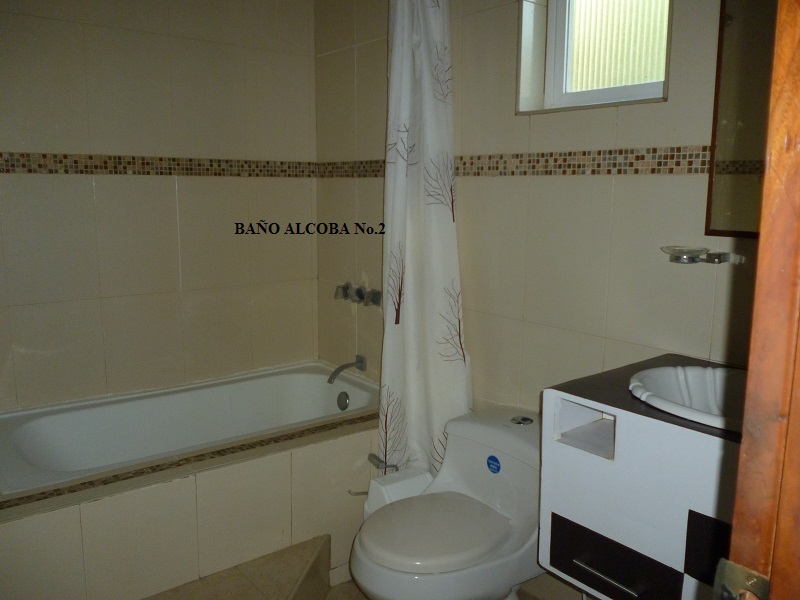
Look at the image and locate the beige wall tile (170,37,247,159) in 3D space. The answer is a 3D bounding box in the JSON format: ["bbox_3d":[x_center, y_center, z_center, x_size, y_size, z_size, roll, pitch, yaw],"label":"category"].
[{"bbox_3d":[-0.763,-0.795,2.593,0.302,0.455,0.012,-7,12,-36],"label":"beige wall tile"}]

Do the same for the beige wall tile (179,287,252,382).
[{"bbox_3d":[-0.771,0.152,2.757,0.302,0.411,0.012,-7,12,-36],"label":"beige wall tile"}]

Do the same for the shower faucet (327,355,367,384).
[{"bbox_3d":[-0.227,0.293,2.736,0.160,0.100,0.060,-7,12,-38],"label":"shower faucet"}]

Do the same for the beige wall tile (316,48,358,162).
[{"bbox_3d":[-0.271,-0.821,2.766,0.012,0.455,0.303,-8,13,-39],"label":"beige wall tile"}]

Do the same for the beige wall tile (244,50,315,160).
[{"bbox_3d":[-0.522,-0.824,2.773,0.302,0.455,0.012,-7,12,-36],"label":"beige wall tile"}]

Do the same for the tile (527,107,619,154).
[{"bbox_3d":[0.502,-0.490,1.882,0.012,0.115,0.302,-8,13,-39],"label":"tile"}]

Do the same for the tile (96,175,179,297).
[{"bbox_3d":[-0.998,-0.247,2.475,0.300,0.450,0.010,-7,12,-38],"label":"tile"}]

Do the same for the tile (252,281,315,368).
[{"bbox_3d":[-0.530,0.123,2.936,0.302,0.411,0.012,-7,12,-36],"label":"tile"}]

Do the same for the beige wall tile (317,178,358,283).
[{"bbox_3d":[-0.273,-0.301,2.818,0.012,0.448,0.312,-7,13,-39],"label":"beige wall tile"}]

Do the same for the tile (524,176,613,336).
[{"bbox_3d":[0.487,-0.135,1.900,0.010,0.450,0.300,-7,12,-38],"label":"tile"}]

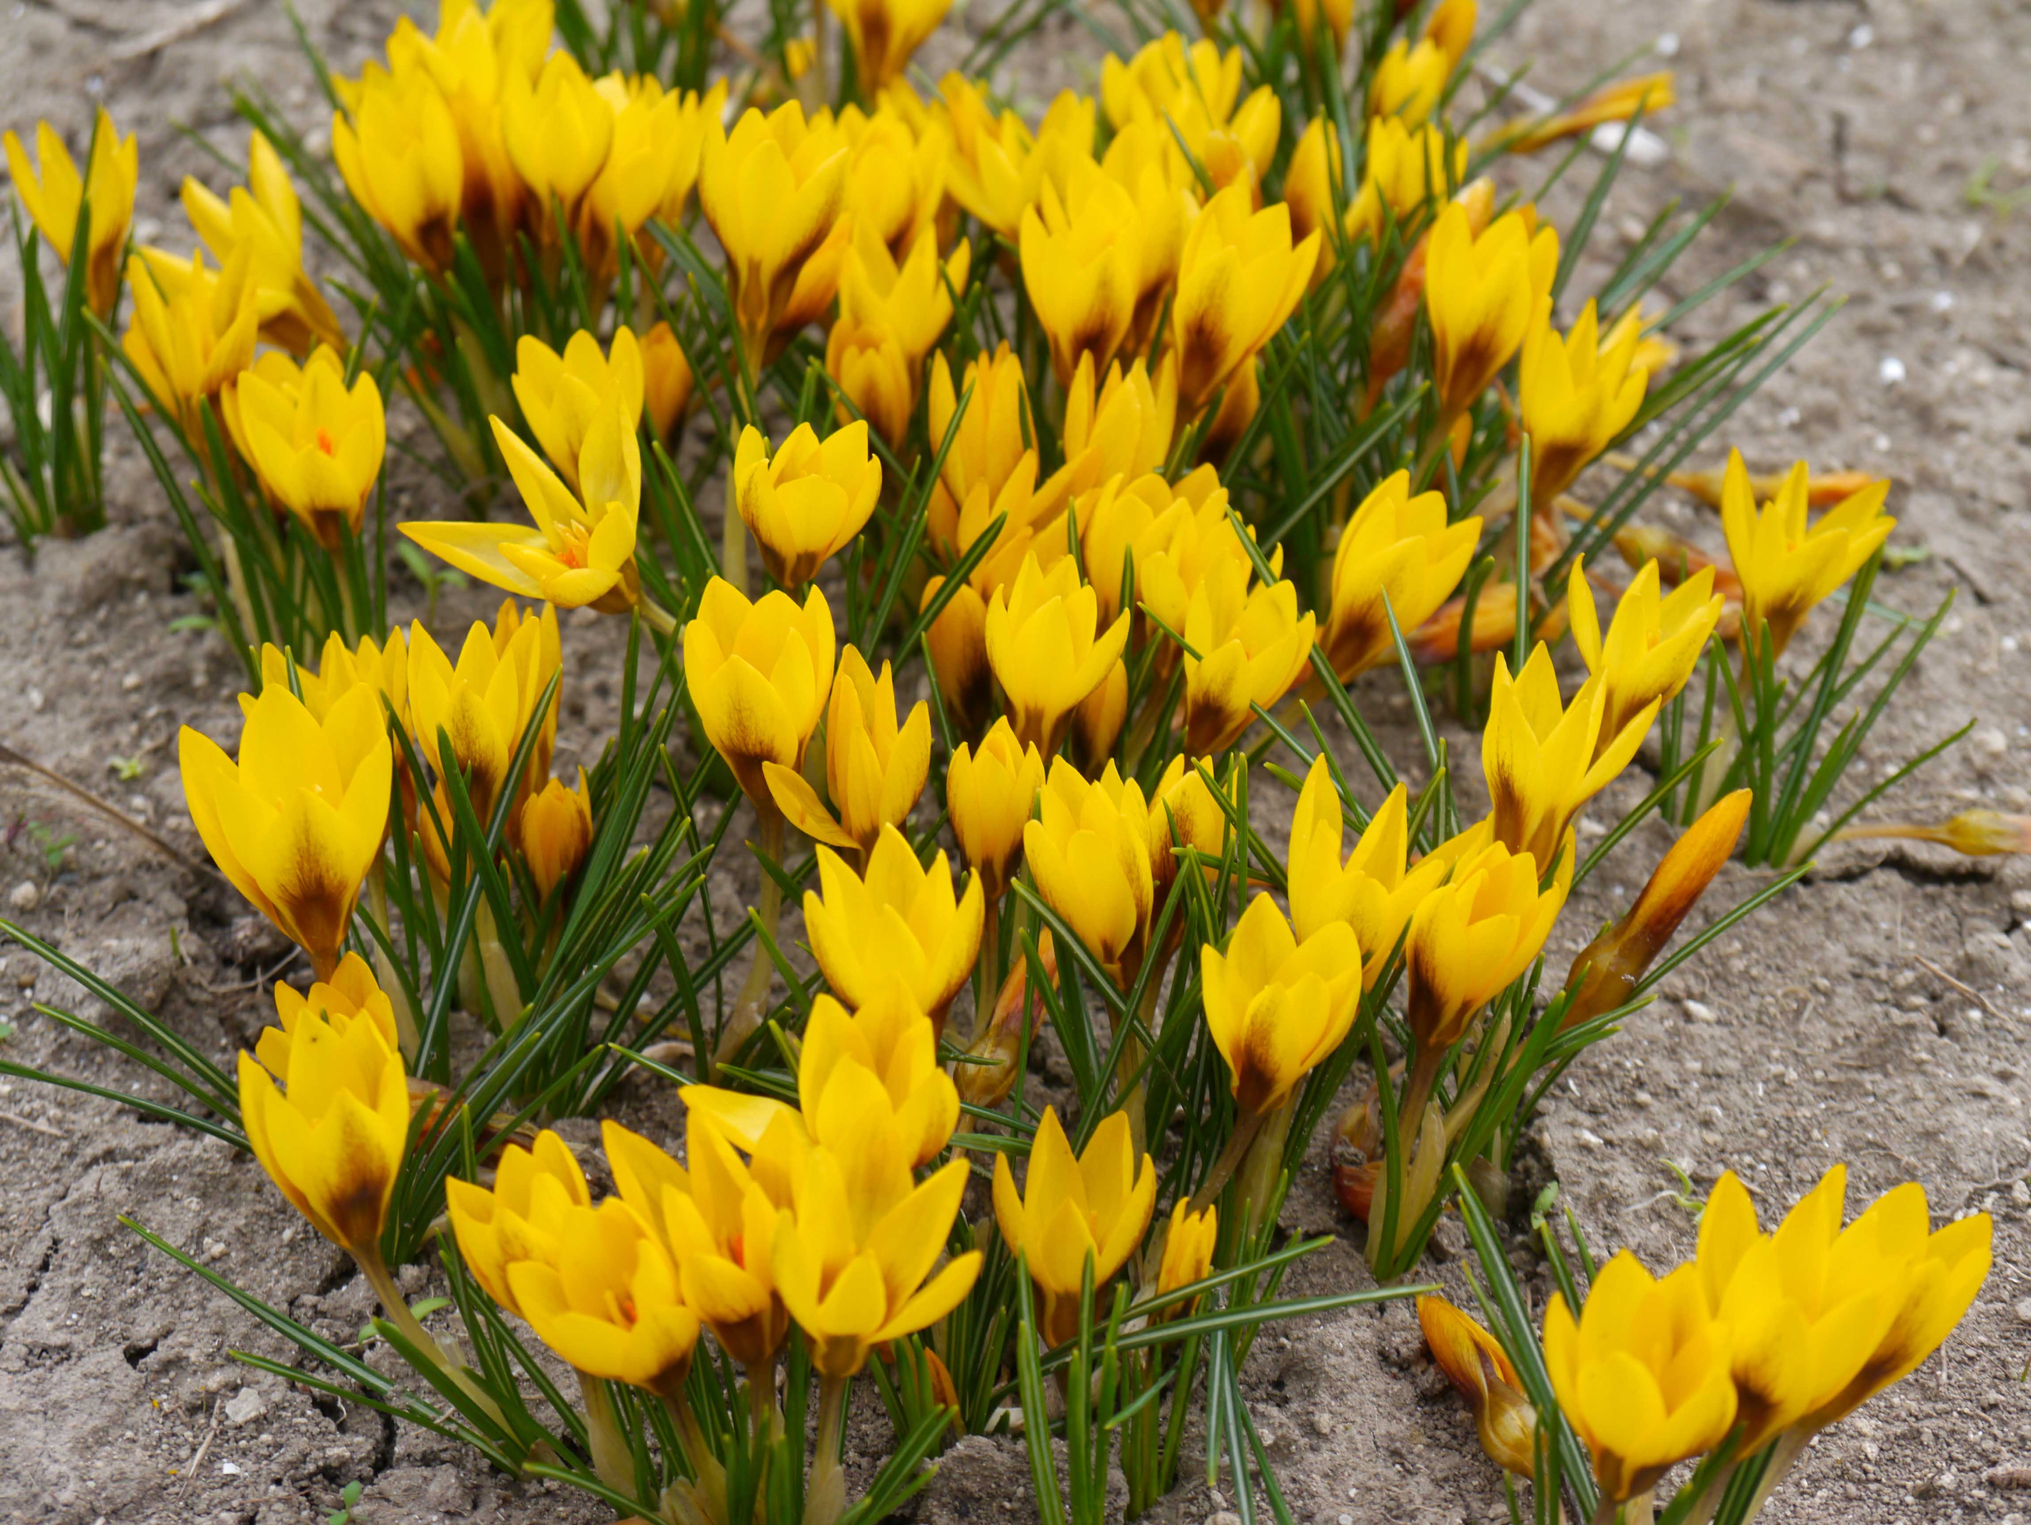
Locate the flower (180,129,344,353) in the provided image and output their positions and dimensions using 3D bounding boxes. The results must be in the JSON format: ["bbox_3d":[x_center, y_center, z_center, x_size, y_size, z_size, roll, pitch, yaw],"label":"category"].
[{"bbox_3d":[-0.179,-0.123,1.030,0.034,0.045,0.034,-25,35,0],"label":"flower"}]

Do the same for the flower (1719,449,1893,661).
[{"bbox_3d":[0.148,-0.037,0.793,0.029,0.039,0.028,12,34,-9],"label":"flower"}]

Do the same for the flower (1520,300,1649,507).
[{"bbox_3d":[0.116,-0.071,0.863,0.025,0.042,0.025,11,31,-7],"label":"flower"}]

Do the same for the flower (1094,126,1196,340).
[{"bbox_3d":[0.025,-0.107,0.871,0.026,0.043,0.024,4,35,-3],"label":"flower"}]

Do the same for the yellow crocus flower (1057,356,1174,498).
[{"bbox_3d":[0.023,-0.071,0.961,0.025,0.041,0.025,4,38,-3],"label":"yellow crocus flower"}]

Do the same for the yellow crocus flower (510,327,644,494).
[{"bbox_3d":[-0.102,-0.078,0.990,0.031,0.040,0.031,3,38,0],"label":"yellow crocus flower"}]

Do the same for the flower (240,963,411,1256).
[{"bbox_3d":[-0.113,0.059,0.688,0.026,0.045,0.029,-12,39,8],"label":"flower"}]

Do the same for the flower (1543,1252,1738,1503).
[{"bbox_3d":[0.091,0.093,0.618,0.029,0.036,0.029,3,32,-2],"label":"flower"}]

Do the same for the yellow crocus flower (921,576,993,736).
[{"bbox_3d":[-0.009,-0.018,0.760,0.013,0.035,0.013,-4,36,3],"label":"yellow crocus flower"}]

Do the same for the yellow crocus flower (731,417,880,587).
[{"bbox_3d":[-0.040,-0.047,0.805,0.029,0.030,0.028,0,37,0],"label":"yellow crocus flower"}]

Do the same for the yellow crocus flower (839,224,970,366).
[{"bbox_3d":[-0.021,-0.090,0.840,0.026,0.029,0.025,-2,36,1],"label":"yellow crocus flower"}]

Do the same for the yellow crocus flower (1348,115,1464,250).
[{"bbox_3d":[0.095,-0.137,1.026,0.029,0.034,0.029,2,38,-2],"label":"yellow crocus flower"}]

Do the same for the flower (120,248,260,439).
[{"bbox_3d":[-0.158,-0.079,0.820,0.026,0.037,0.025,-4,36,3],"label":"flower"}]

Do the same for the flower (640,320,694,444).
[{"bbox_3d":[-0.075,-0.080,0.900,0.013,0.028,0.013,3,32,-2],"label":"flower"}]

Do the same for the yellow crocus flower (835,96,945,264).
[{"bbox_3d":[-0.031,-0.144,1.070,0.028,0.040,0.028,0,38,0],"label":"yellow crocus flower"}]

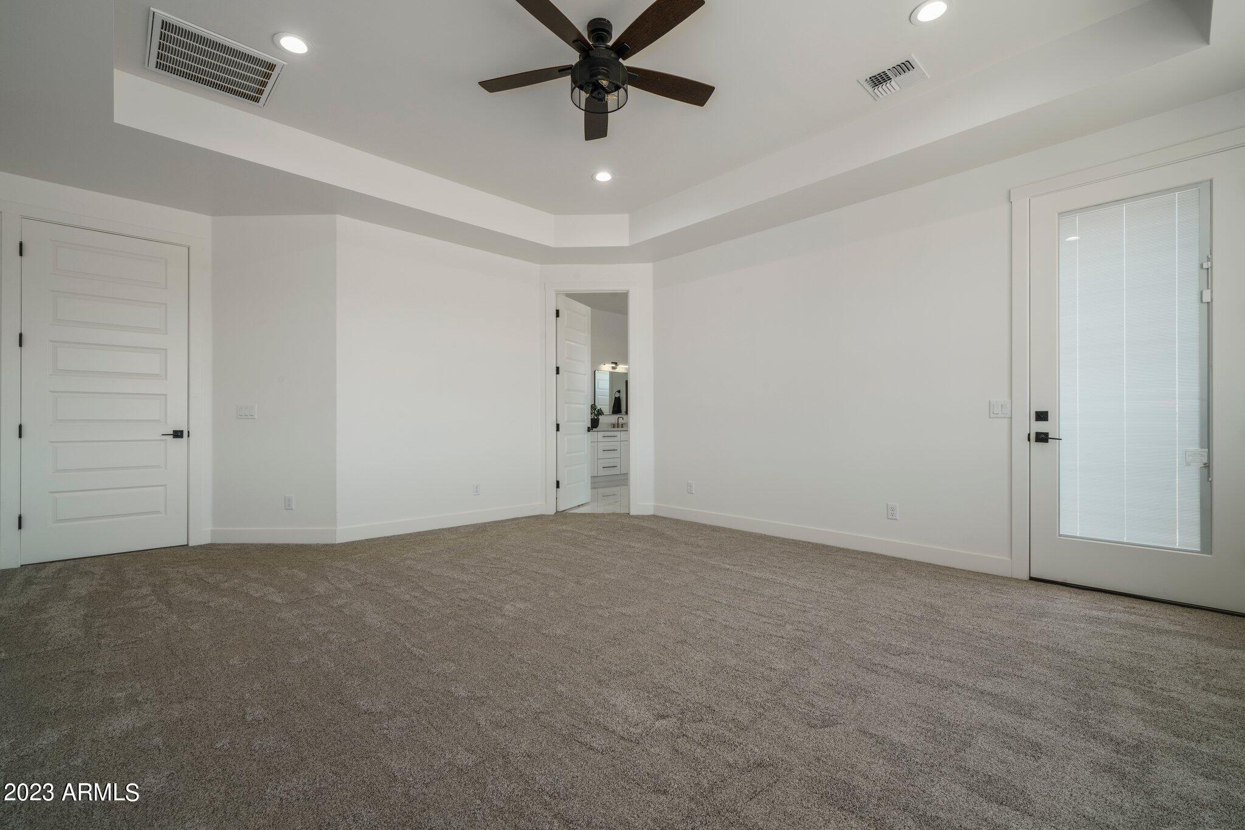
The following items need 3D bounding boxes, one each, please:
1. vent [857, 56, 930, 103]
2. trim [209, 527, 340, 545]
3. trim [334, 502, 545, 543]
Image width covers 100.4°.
[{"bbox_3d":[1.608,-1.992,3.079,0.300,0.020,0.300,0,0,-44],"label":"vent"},{"bbox_3d":[-2.908,1.011,4.334,1.070,0.132,0.018,0,0,1],"label":"trim"},{"bbox_3d":[-1.642,1.014,5.013,2.028,0.132,0.018,0,0,-43],"label":"trim"}]

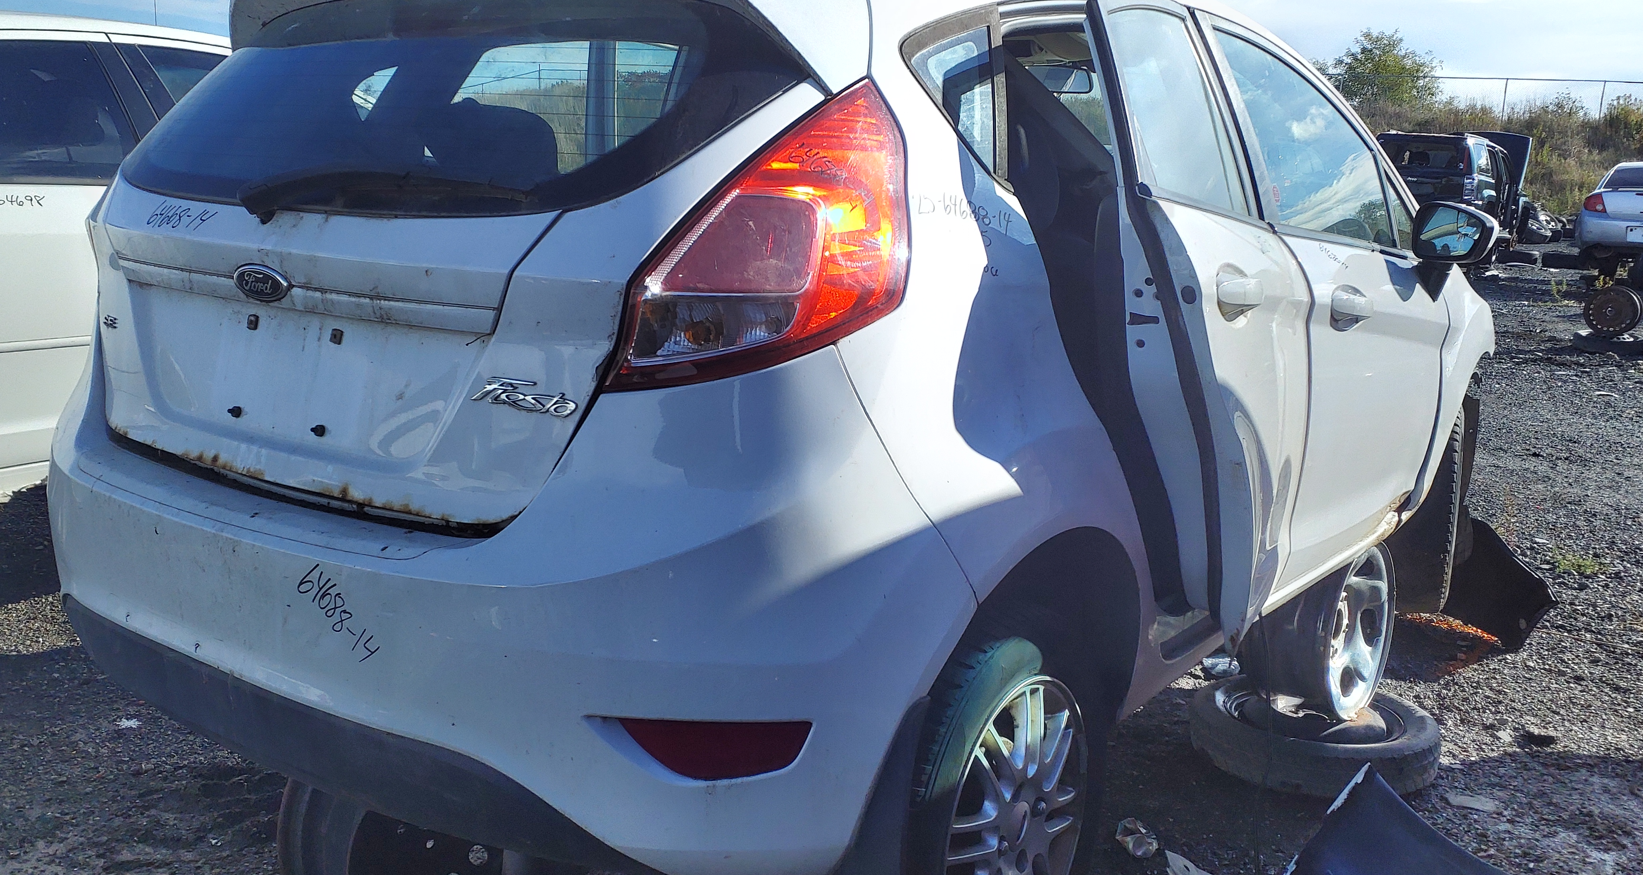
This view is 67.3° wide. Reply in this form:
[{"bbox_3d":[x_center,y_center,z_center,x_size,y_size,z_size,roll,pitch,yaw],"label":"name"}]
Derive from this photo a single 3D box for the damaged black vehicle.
[{"bbox_3d":[10.880,-4.330,21.580,1.820,1.700,4.400,11,16,38],"label":"damaged black vehicle"}]

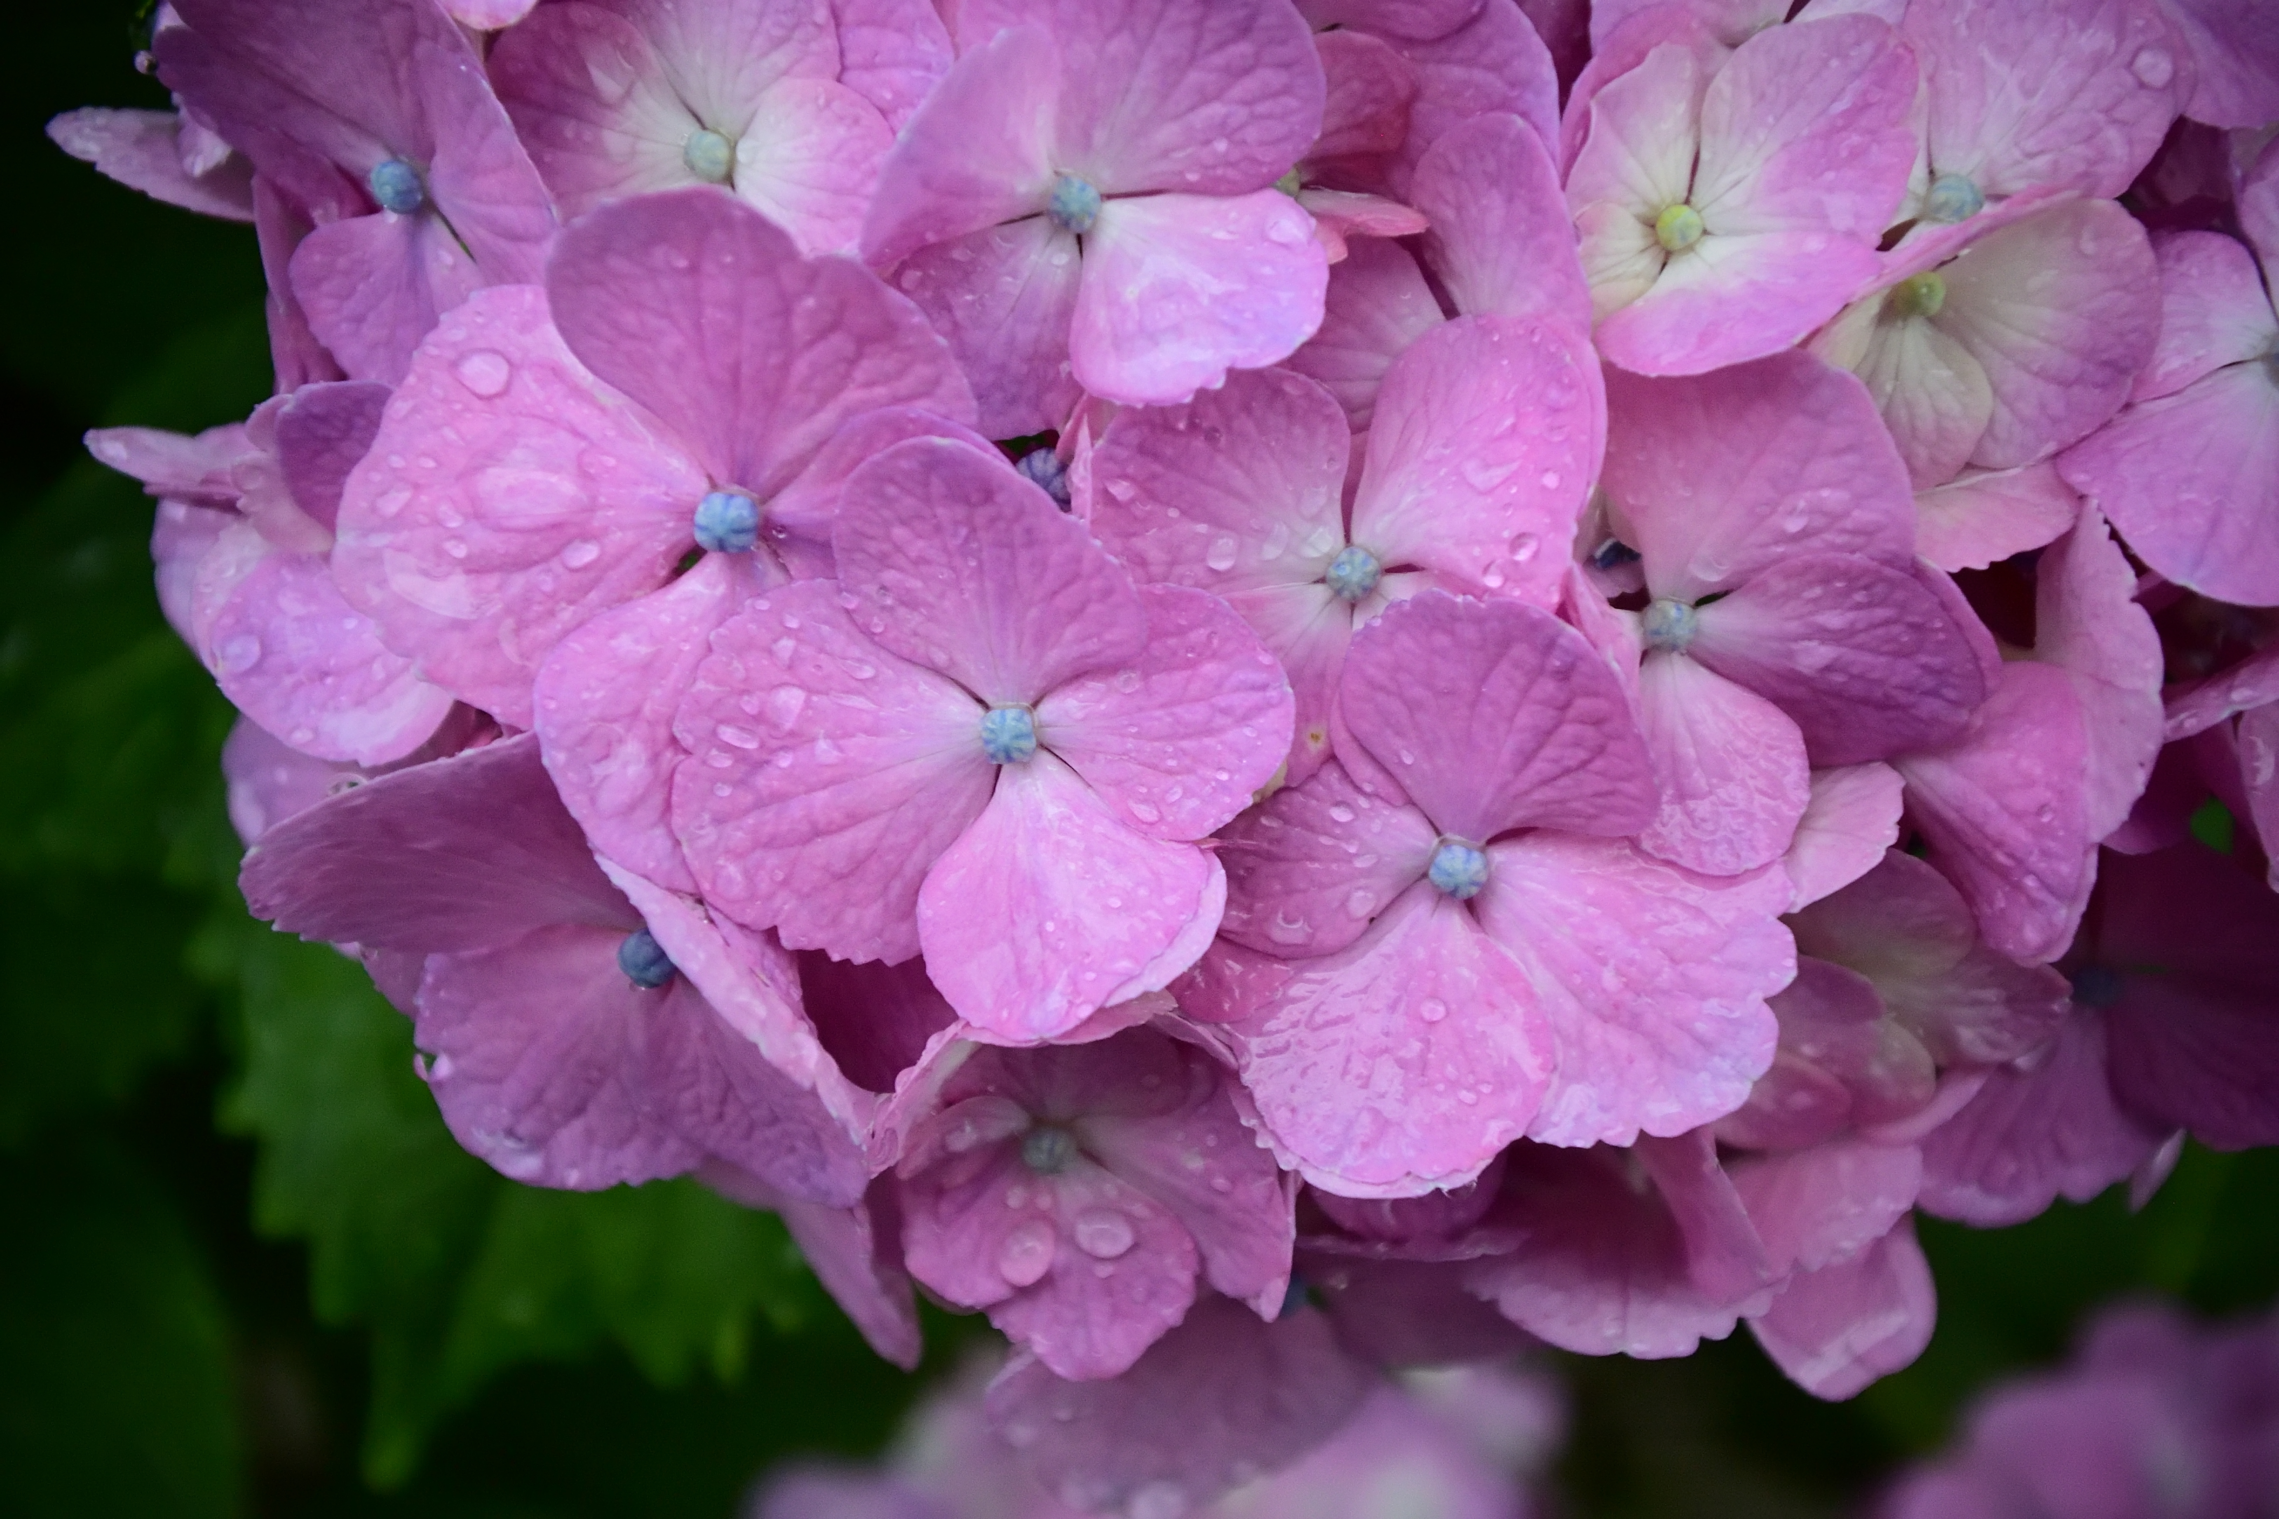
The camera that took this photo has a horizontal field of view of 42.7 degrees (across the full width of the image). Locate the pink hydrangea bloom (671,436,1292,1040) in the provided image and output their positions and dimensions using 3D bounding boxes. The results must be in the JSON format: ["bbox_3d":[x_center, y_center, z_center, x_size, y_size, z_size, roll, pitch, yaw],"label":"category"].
[{"bbox_3d":[-0.012,-0.002,0.225,0.048,0.047,0.015,2,-7,5],"label":"pink hydrangea bloom"}]

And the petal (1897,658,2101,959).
[{"bbox_3d":[0.078,0.005,0.264,0.019,0.028,0.010,0,3,-9],"label":"petal"}]

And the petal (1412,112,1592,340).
[{"bbox_3d":[0.030,-0.044,0.244,0.015,0.020,0.007,-3,-11,-6],"label":"petal"}]

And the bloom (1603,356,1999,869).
[{"bbox_3d":[0.056,-0.013,0.252,0.035,0.045,0.020,0,-3,-7],"label":"bloom"}]

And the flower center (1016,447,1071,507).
[{"bbox_3d":[-0.008,-0.024,0.252,0.005,0.005,0.005,0,-12,3],"label":"flower center"}]

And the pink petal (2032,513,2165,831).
[{"bbox_3d":[0.088,-0.008,0.268,0.013,0.031,0.012,0,3,-18],"label":"pink petal"}]

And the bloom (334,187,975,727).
[{"bbox_3d":[-0.039,-0.022,0.237,0.053,0.049,0.020,0,-7,9],"label":"bloom"}]

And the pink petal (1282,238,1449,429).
[{"bbox_3d":[0.019,-0.037,0.258,0.017,0.018,0.008,0,-6,3],"label":"pink petal"}]

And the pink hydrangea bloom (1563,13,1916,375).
[{"bbox_3d":[0.050,-0.048,0.245,0.030,0.032,0.013,-3,-16,-5],"label":"pink hydrangea bloom"}]

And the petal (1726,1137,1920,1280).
[{"bbox_3d":[0.063,0.041,0.268,0.019,0.014,0.010,0,3,-6],"label":"petal"}]

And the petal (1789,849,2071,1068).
[{"bbox_3d":[0.071,0.018,0.262,0.026,0.020,0.010,-5,7,-11],"label":"petal"}]

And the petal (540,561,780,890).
[{"bbox_3d":[-0.038,-0.003,0.232,0.020,0.028,0.008,5,4,11],"label":"petal"}]

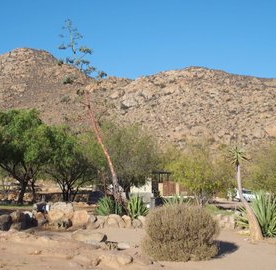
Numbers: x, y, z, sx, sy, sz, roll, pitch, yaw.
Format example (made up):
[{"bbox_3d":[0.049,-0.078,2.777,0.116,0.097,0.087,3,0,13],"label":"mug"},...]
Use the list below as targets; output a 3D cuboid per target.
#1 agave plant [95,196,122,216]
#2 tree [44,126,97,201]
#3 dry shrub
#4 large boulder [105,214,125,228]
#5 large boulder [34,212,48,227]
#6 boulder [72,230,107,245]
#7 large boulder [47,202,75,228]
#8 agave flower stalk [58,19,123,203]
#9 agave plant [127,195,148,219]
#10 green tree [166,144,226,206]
[{"bbox_3d":[-1.153,2.885,24.000,1.026,0.770,1.000,0,-5,-3],"label":"agave plant"},{"bbox_3d":[-5.238,2.250,46.000,4.190,5.820,4.600,0,-5,0],"label":"tree"},{"bbox_3d":[0.961,2.221,13.400,1.718,1.255,1.600,0,-5,0],"label":"dry shrub"},{"bbox_3d":[-0.903,3.323,22.800,0.756,0.495,0.650,0,-5,-2],"label":"large boulder"},{"bbox_3d":[-3.711,3.246,22.800,0.519,0.503,0.500,1,-5,-9],"label":"large boulder"},{"bbox_3d":[-1.374,2.912,16.800,0.964,0.383,0.700,0,-5,0],"label":"boulder"},{"bbox_3d":[-2.981,3.067,22.800,1.077,0.942,0.900,0,-5,0],"label":"large boulder"},{"bbox_3d":[-1.925,-0.894,24.300,2.457,7.297,2.000,0,-5,-5],"label":"agave flower stalk"},{"bbox_3d":[-0.020,2.810,23.300,0.865,0.943,0.880,0,-5,0],"label":"agave plant"},{"bbox_3d":[3.651,2.528,37.000,3.995,3.870,3.900,0,-5,0],"label":"green tree"}]

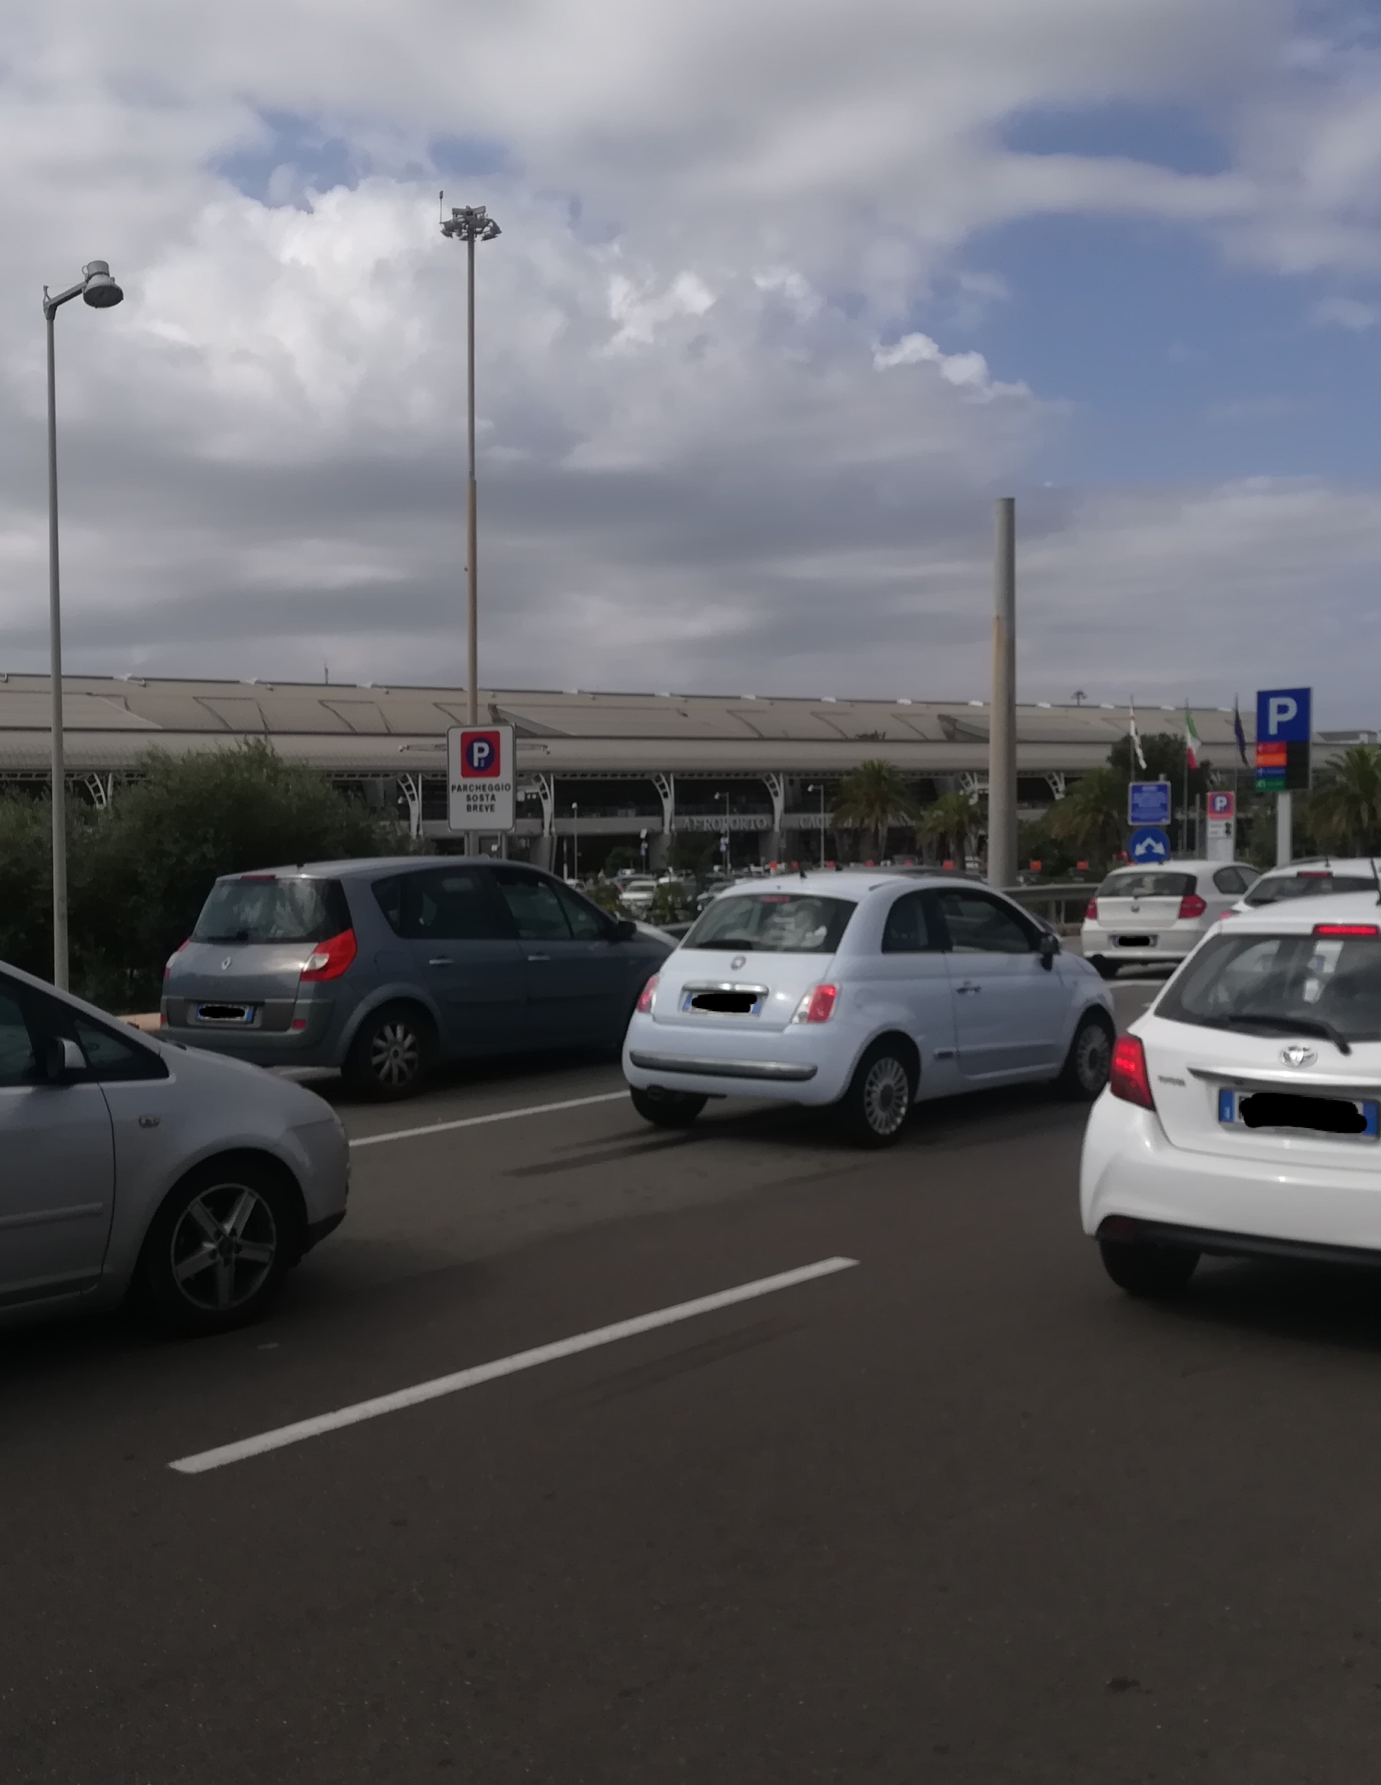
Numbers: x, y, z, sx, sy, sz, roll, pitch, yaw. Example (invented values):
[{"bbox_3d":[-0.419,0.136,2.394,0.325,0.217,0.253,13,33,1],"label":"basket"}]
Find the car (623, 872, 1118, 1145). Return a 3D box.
[{"bbox_3d":[1.259,0.598,10.949,1.647,1.488,3.546,1,3,40],"label":"car"}]

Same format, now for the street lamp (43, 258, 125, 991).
[{"bbox_3d":[-5.804,-2.507,17.114,1.300,7.180,0.450,1,3,42],"label":"street lamp"}]

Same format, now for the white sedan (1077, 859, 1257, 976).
[{"bbox_3d":[6.329,0.275,21.400,1.771,1.420,4.239,1,3,42],"label":"white sedan"}]

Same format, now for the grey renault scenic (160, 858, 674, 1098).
[{"bbox_3d":[-1.756,0.491,13.054,1.830,1.620,4.259,1,3,36],"label":"grey renault scenic"}]

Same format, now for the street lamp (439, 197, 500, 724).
[{"bbox_3d":[-8.133,-12.282,65.536,2.100,25.337,2.100,0,2,0],"label":"street lamp"}]

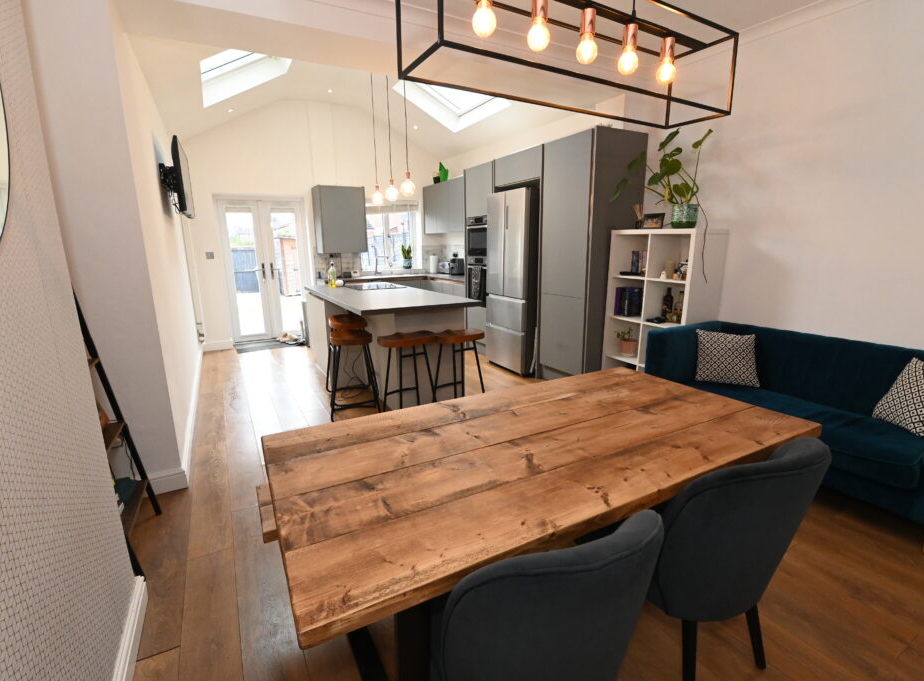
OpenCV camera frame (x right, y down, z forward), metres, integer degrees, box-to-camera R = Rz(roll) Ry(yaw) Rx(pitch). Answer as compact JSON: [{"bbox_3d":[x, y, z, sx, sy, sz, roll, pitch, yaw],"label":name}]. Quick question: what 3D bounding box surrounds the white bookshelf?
[{"bbox_3d":[1.645,-0.164,3.584,0.390,1.470,0.770,-7,14,-29],"label":"white bookshelf"}]

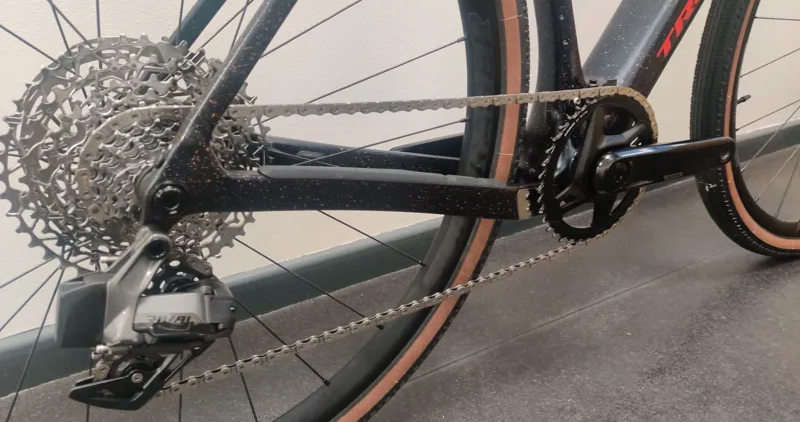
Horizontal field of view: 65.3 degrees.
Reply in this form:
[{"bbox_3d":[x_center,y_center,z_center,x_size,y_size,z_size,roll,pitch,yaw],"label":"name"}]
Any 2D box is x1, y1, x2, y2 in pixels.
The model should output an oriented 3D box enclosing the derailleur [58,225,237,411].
[{"bbox_3d":[-0.173,0.078,0.432,0.117,0.163,0.064,-14,28,-27],"label":"derailleur"}]

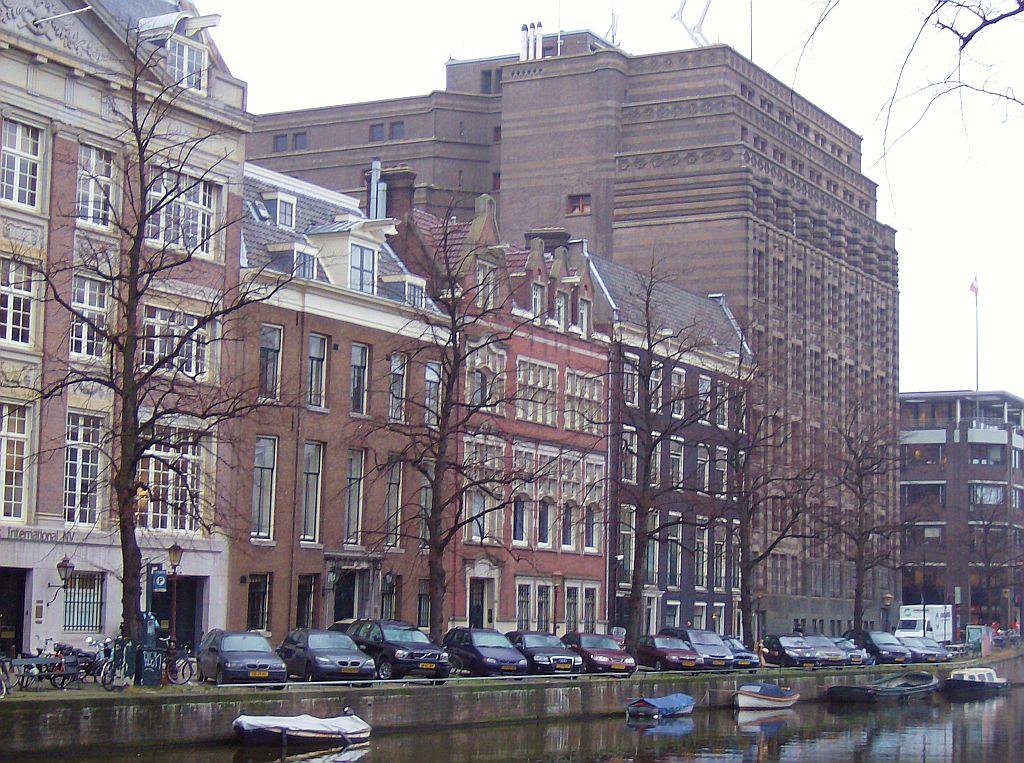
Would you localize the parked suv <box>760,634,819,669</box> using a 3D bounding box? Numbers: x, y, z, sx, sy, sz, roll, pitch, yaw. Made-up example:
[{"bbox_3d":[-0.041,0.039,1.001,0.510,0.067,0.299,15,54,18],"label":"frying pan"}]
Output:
[{"bbox_3d":[12.245,12.095,92.434,1.740,1.460,4.300,3,-7,-11],"label":"parked suv"}]

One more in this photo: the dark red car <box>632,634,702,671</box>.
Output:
[{"bbox_3d":[5.853,10.581,80.302,1.720,1.420,4.350,3,-7,-18],"label":"dark red car"}]

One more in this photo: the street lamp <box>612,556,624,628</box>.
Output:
[{"bbox_3d":[4.975,10.570,96.882,0.500,4.900,0.450,-2,-7,27],"label":"street lamp"}]

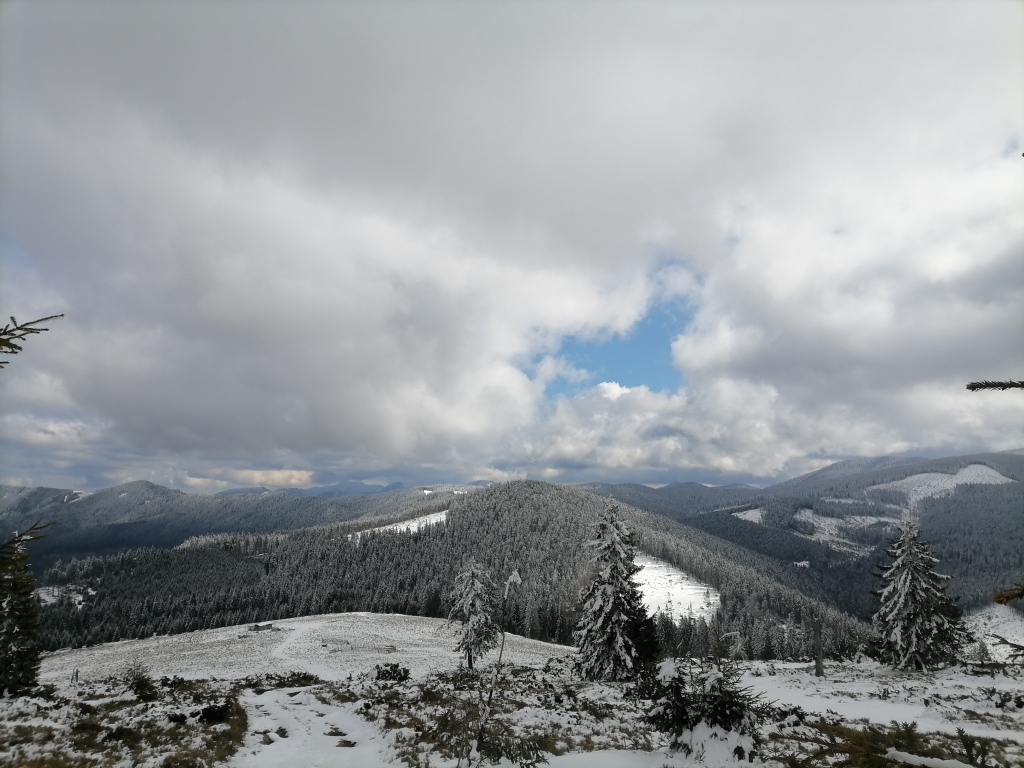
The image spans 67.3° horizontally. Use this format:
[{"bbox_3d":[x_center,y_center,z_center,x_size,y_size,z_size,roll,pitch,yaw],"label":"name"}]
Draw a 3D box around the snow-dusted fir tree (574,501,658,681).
[{"bbox_3d":[3.293,6.478,24.354,2.628,5.644,2.628,0,-8,0],"label":"snow-dusted fir tree"}]

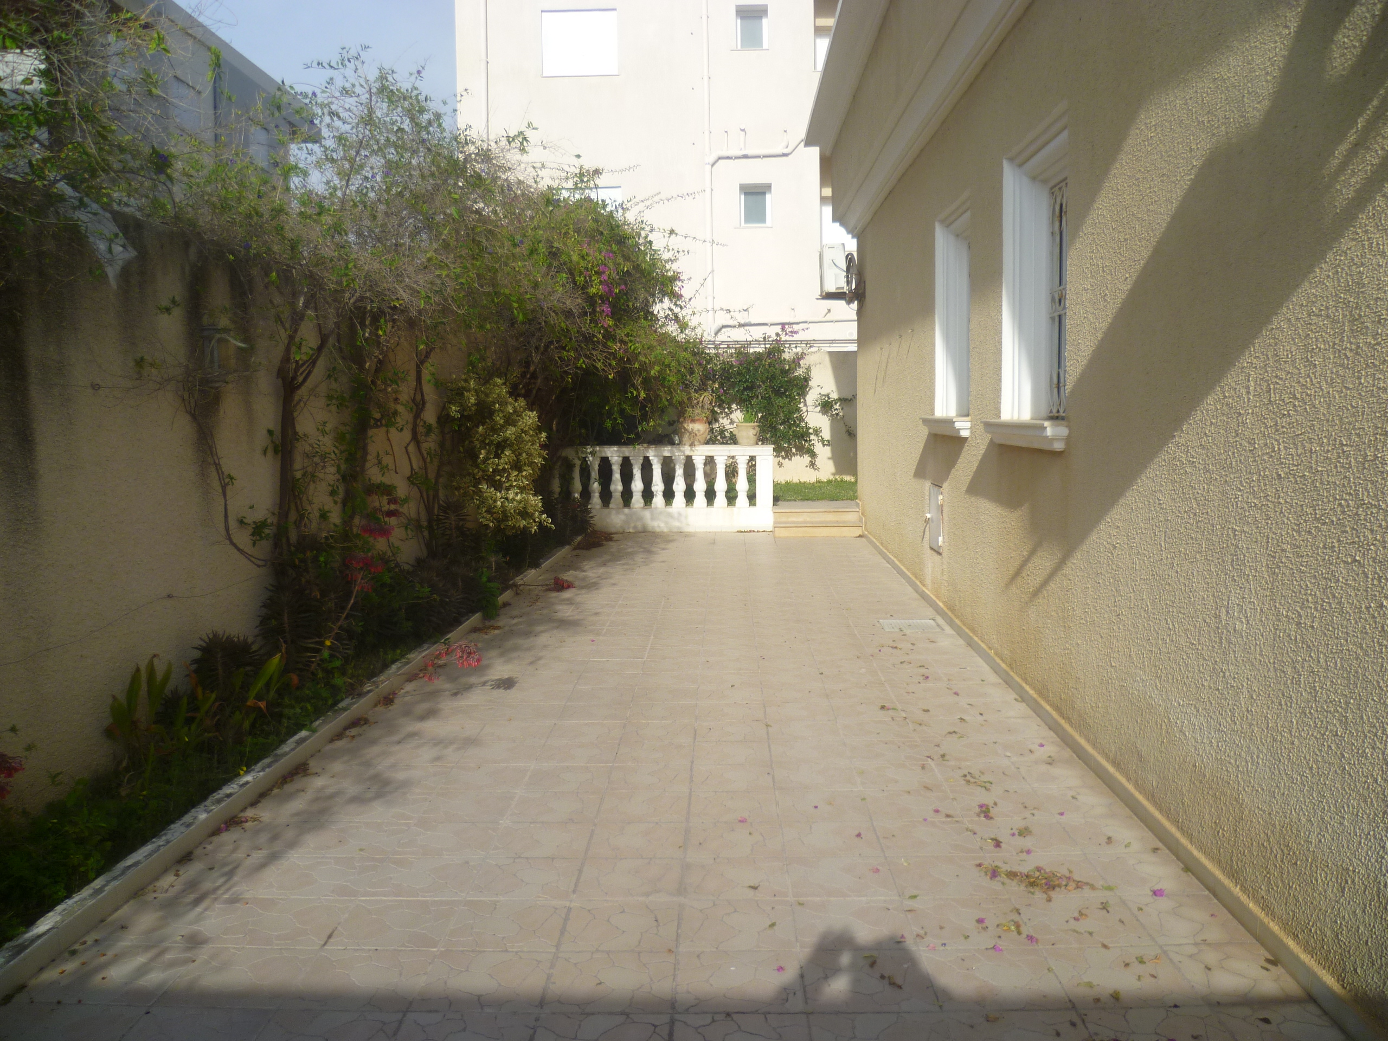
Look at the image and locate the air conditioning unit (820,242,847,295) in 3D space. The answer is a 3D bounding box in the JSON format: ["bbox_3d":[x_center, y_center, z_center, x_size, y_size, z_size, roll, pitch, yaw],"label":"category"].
[{"bbox_3d":[1.529,-2.767,12.550,0.260,0.535,0.760,0,6,2],"label":"air conditioning unit"}]

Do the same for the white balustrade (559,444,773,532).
[{"bbox_3d":[-0.433,-0.386,13.455,2.759,1.032,0.220,0,6,2],"label":"white balustrade"}]

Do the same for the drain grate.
[{"bbox_3d":[1.471,0.724,7.604,0.380,0.030,0.365,0,6,2],"label":"drain grate"}]

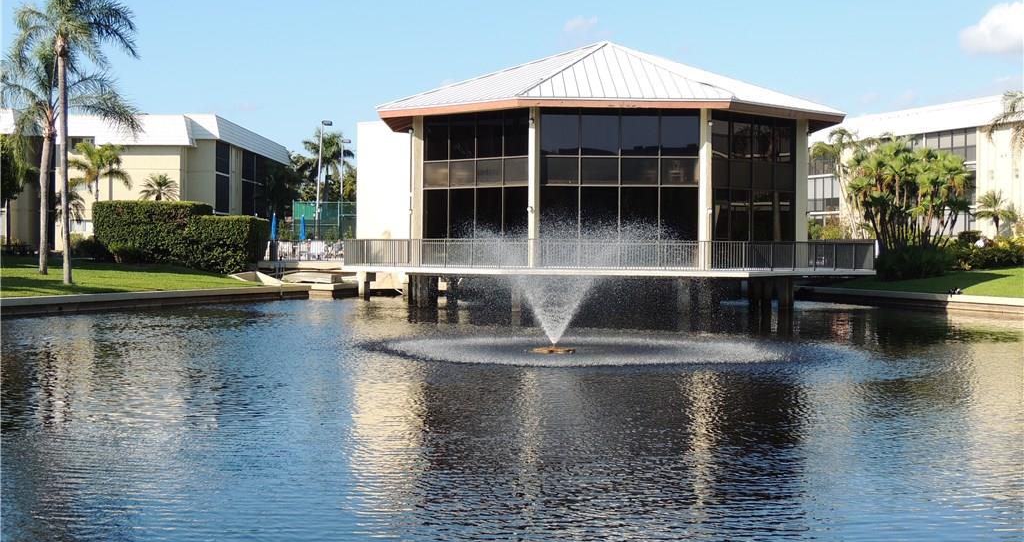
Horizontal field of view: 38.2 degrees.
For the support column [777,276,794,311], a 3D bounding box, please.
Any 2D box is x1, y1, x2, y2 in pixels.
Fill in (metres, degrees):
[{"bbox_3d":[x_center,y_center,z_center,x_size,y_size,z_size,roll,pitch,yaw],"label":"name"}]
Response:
[{"bbox_3d":[10.151,0.832,54.821,0.500,1.340,0.500,0,1,-1],"label":"support column"}]

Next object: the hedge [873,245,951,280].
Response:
[{"bbox_3d":[18.007,-0.304,66.502,3.400,1.510,2.300,0,1,-1],"label":"hedge"}]

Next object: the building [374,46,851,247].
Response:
[{"bbox_3d":[3.385,-4.712,60.127,19.200,9.080,18.600,0,1,-1],"label":"building"}]

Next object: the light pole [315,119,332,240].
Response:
[{"bbox_3d":[-11.726,-5.074,91.927,0.950,8.570,0.350,0,1,0],"label":"light pole"}]

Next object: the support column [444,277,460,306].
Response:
[{"bbox_3d":[-2.332,0.683,58.021,0.480,1.340,0.480,0,1,-1],"label":"support column"}]

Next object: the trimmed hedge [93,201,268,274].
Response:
[{"bbox_3d":[-16.088,-1.622,70.485,8.400,3.350,4.600,0,1,0],"label":"trimmed hedge"}]

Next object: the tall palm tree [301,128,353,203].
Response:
[{"bbox_3d":[-14.722,-6.304,117.910,4.200,10.280,4.200,0,1,0],"label":"tall palm tree"}]

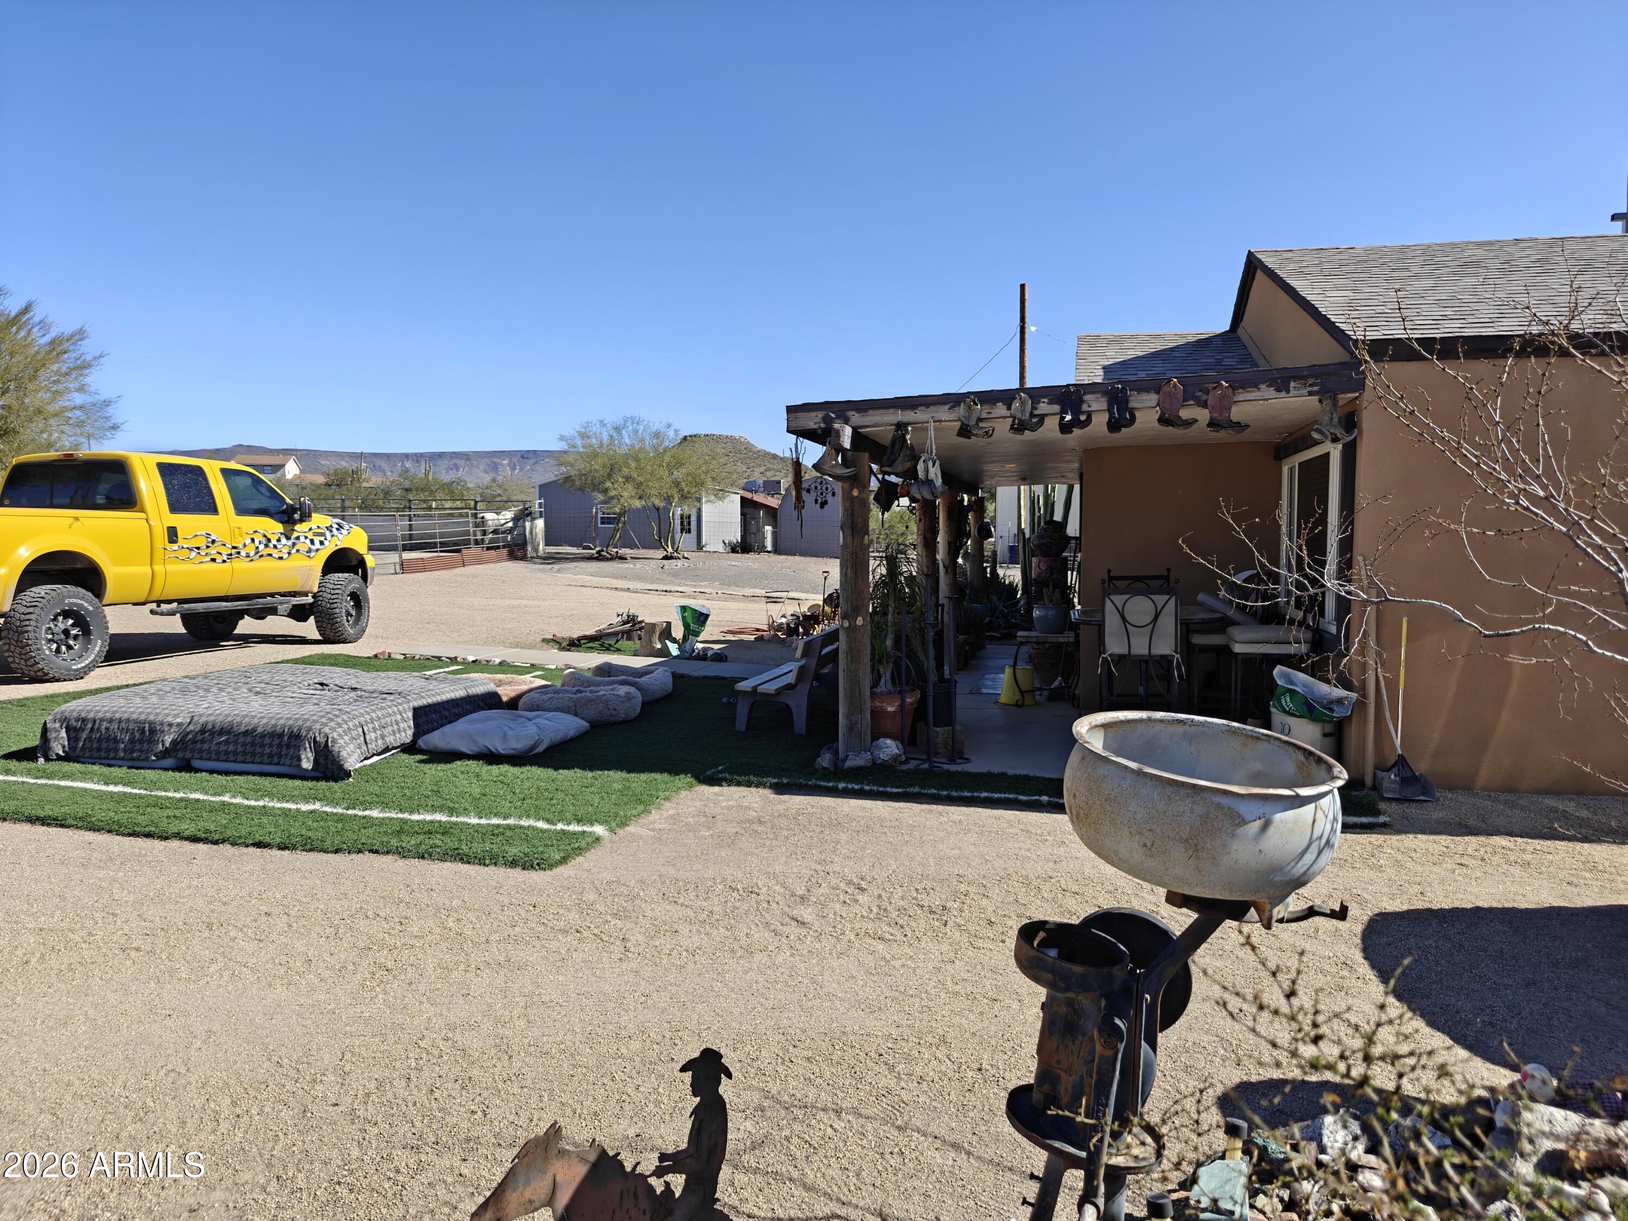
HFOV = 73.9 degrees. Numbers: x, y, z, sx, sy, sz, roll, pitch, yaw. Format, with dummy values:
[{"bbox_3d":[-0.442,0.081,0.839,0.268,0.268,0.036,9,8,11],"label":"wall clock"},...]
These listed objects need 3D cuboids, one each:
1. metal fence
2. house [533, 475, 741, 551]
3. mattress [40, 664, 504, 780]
[{"bbox_3d":[-10.950,-2.098,31.580,0.400,1.950,10.500,1,4,15],"label":"metal fence"},{"bbox_3d":[-8.460,-4.946,54.091,8.000,3.750,8.000,1,4,9],"label":"house"},{"bbox_3d":[-3.600,0.738,7.600,2.000,0.290,2.250,1,4,8],"label":"mattress"}]

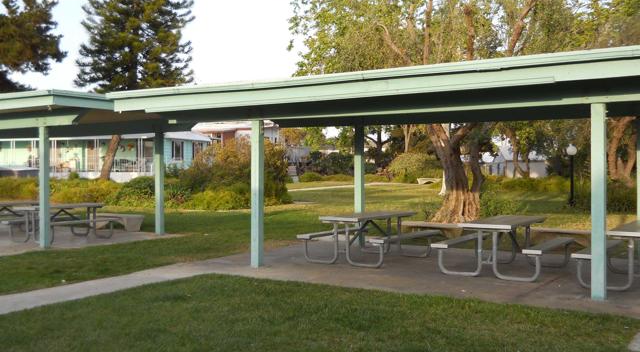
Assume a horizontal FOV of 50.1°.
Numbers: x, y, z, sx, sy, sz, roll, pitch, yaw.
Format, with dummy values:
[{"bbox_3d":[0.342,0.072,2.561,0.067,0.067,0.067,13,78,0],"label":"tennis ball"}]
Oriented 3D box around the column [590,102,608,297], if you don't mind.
[{"bbox_3d":[3.266,0.302,7.999,0.145,2.269,0.145,0,1,32],"label":"column"}]

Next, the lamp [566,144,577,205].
[{"bbox_3d":[9.930,-0.020,27.010,0.390,2.450,0.420,0,1,0],"label":"lamp"}]

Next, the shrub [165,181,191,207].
[{"bbox_3d":[-5.757,0.740,27.350,1.160,0.960,1.100,0,1,0],"label":"shrub"}]

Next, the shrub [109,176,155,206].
[{"bbox_3d":[-7.524,0.625,27.600,2.020,1.210,1.600,0,1,0],"label":"shrub"}]

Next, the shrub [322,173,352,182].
[{"bbox_3d":[1.483,0.160,54.850,2.570,0.800,1.700,0,1,0],"label":"shrub"}]

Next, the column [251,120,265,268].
[{"bbox_3d":[-0.963,0.280,10.656,0.145,2.269,0.145,0,1,32],"label":"column"}]

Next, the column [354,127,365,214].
[{"bbox_3d":[0.758,0.256,12.959,0.145,2.269,0.145,0,1,32],"label":"column"}]

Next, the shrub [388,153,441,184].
[{"bbox_3d":[7.830,-0.653,55.800,4.490,2.530,3.600,0,1,0],"label":"shrub"}]

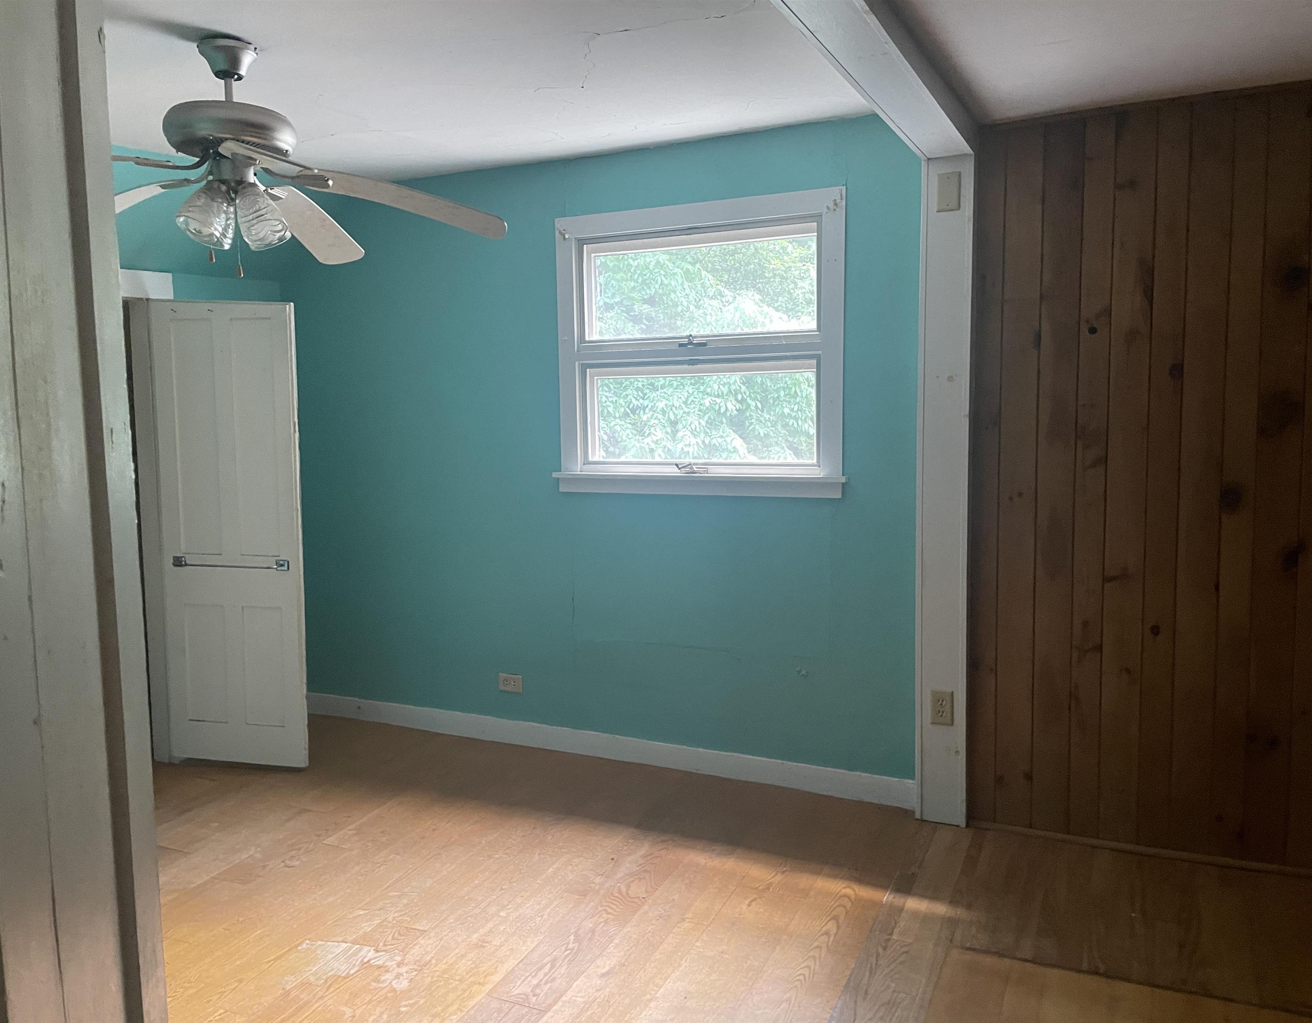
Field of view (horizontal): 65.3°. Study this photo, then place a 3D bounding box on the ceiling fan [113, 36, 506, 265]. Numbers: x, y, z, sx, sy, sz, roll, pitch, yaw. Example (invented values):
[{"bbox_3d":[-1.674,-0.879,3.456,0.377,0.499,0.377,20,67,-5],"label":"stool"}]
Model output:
[{"bbox_3d":[-1.075,-0.925,2.594,1.340,0.510,1.340,2,6,26],"label":"ceiling fan"}]

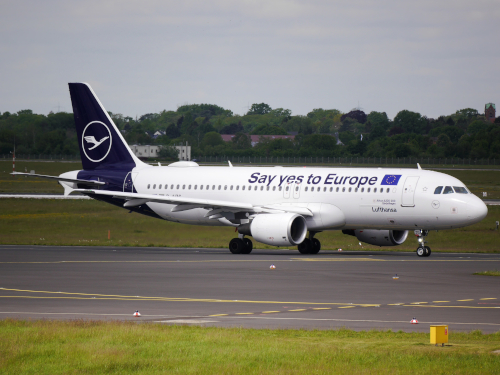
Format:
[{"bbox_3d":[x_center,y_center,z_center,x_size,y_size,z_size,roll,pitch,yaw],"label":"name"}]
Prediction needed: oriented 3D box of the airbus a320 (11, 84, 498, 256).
[{"bbox_3d":[1.020,-1.336,296.495,37.570,11.760,34.100,1,1,39],"label":"airbus a320"}]

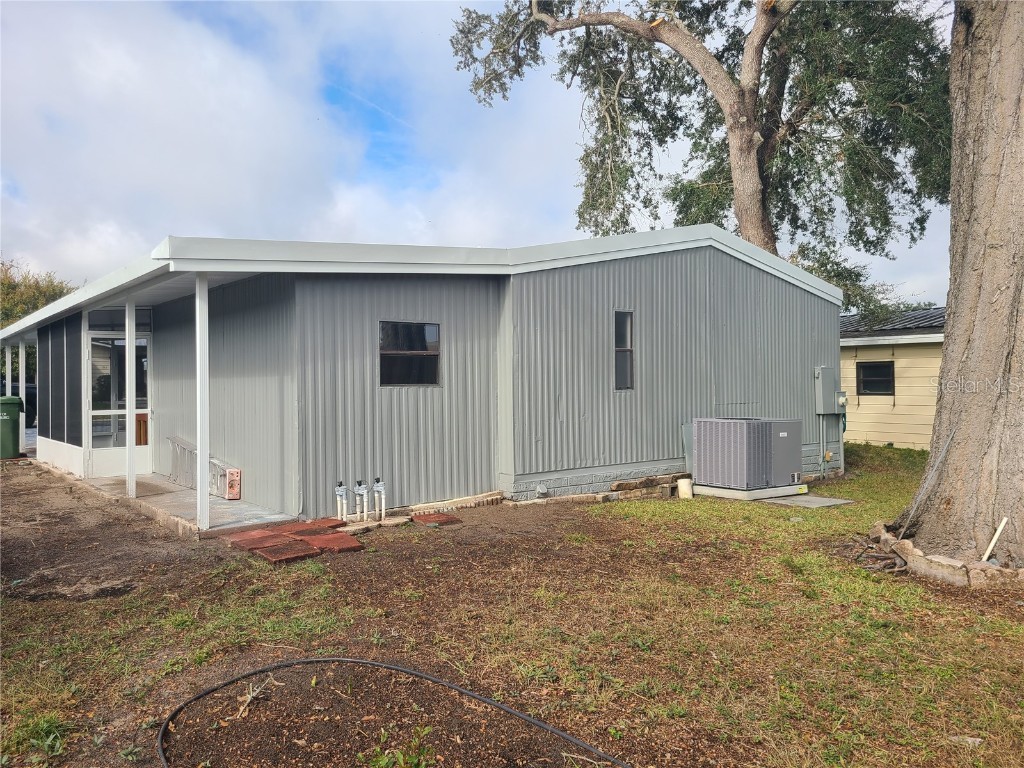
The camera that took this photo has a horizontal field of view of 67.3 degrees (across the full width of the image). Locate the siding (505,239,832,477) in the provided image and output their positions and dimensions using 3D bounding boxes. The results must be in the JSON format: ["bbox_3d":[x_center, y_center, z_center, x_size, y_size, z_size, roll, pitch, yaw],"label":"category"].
[{"bbox_3d":[2.749,-0.462,10.764,7.115,2.907,0.140,0,0,-39],"label":"siding"}]

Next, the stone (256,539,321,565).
[{"bbox_3d":[-1.707,1.297,5.874,0.390,0.050,0.400,-1,0,43],"label":"stone"}]

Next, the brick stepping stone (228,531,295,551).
[{"bbox_3d":[-2.010,1.295,6.223,0.370,0.050,0.400,-1,0,43],"label":"brick stepping stone"}]

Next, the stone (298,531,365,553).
[{"bbox_3d":[-1.451,1.295,6.220,0.400,0.050,0.400,-1,0,-31],"label":"stone"}]

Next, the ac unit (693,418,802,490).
[{"bbox_3d":[3.124,0.884,10.174,1.273,0.859,0.792,0,0,-39],"label":"ac unit"}]

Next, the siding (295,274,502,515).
[{"bbox_3d":[-1.086,0.042,7.973,2.397,2.406,0.140,0,0,-39],"label":"siding"}]

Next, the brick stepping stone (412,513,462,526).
[{"bbox_3d":[-0.703,1.299,7.259,0.390,0.050,0.380,0,0,-39],"label":"brick stepping stone"}]

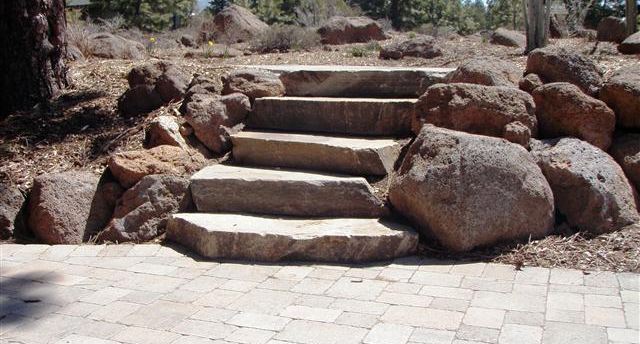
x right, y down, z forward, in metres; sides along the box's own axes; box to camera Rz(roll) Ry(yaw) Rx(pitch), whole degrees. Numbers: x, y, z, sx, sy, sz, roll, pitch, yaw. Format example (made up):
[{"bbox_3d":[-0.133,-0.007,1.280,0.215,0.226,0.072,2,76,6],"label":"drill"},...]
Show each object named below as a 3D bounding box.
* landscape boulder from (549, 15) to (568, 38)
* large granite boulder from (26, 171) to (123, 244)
[{"bbox_3d":[4.376,-2.692,13.000,0.518,0.444,0.500,3,8,18],"label":"landscape boulder"},{"bbox_3d":[-1.421,0.193,4.050,0.496,0.380,0.420,-2,8,-19],"label":"large granite boulder"}]

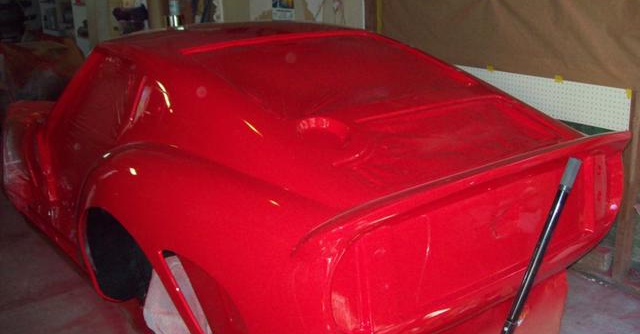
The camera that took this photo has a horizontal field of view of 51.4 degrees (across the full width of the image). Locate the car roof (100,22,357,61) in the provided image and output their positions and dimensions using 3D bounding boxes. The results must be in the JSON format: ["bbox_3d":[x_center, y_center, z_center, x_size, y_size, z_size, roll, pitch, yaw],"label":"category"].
[{"bbox_3d":[-0.372,-0.579,2.899,1.050,0.150,0.800,-14,21,-34],"label":"car roof"}]

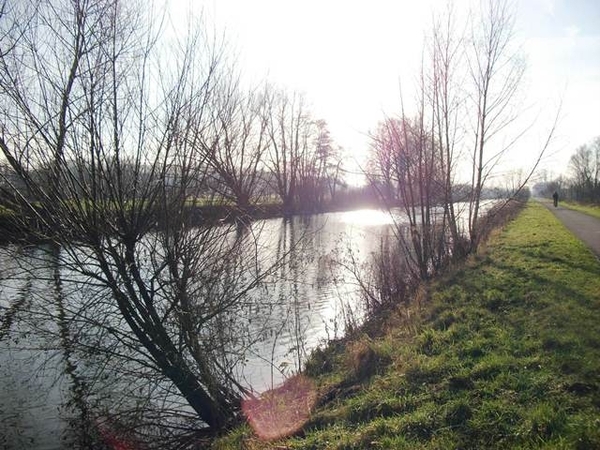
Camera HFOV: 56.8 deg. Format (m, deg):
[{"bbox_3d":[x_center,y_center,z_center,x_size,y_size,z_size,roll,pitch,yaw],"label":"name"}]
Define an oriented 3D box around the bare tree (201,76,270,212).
[{"bbox_3d":[-5.465,-6.821,47.000,5.813,11.408,5.500,0,3,0],"label":"bare tree"}]

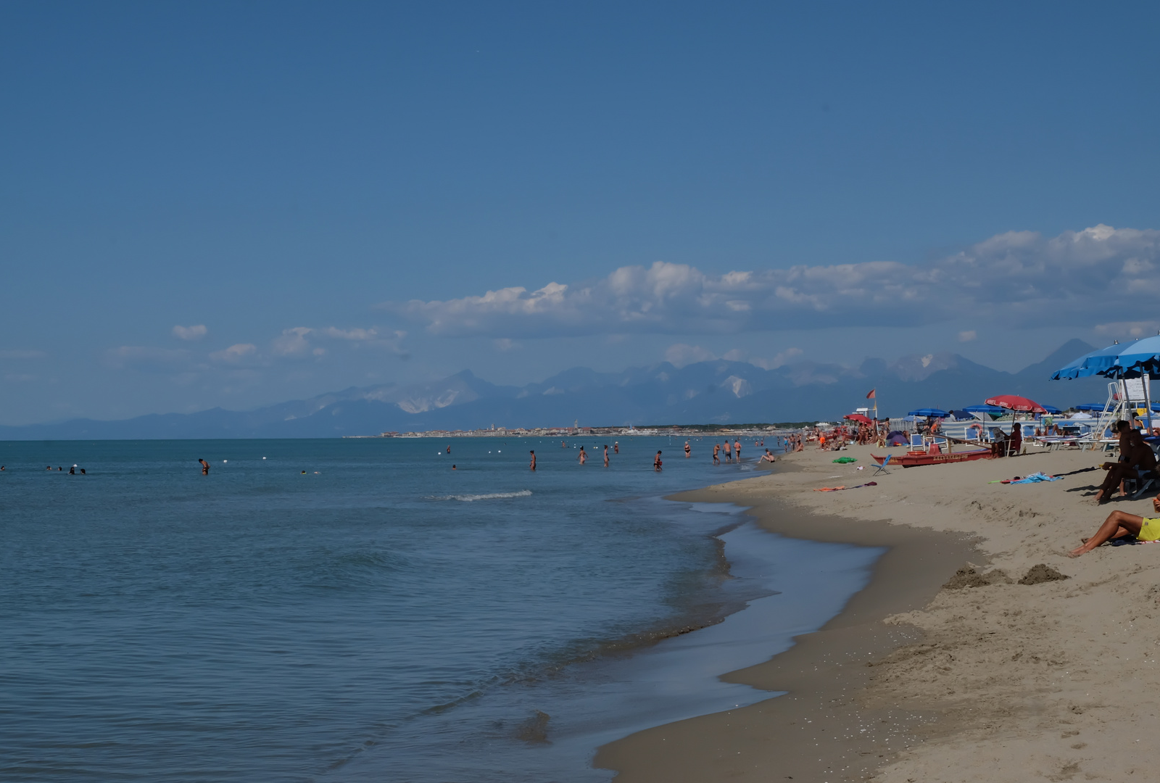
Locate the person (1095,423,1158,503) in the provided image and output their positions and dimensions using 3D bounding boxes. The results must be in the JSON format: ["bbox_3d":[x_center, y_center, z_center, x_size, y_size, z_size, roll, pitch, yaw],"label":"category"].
[{"bbox_3d":[8.256,1.104,37.000,0.880,1.120,0.550,0,-1,-12],"label":"person"}]

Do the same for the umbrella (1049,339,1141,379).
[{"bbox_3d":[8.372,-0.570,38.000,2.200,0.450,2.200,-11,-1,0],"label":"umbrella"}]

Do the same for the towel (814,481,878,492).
[{"bbox_3d":[6.634,2.387,61.000,1.580,0.140,0.850,-5,1,0],"label":"towel"}]

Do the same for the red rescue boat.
[{"bbox_3d":[12.505,2.304,86.500,4.400,0.720,1.600,-3,0,3],"label":"red rescue boat"}]

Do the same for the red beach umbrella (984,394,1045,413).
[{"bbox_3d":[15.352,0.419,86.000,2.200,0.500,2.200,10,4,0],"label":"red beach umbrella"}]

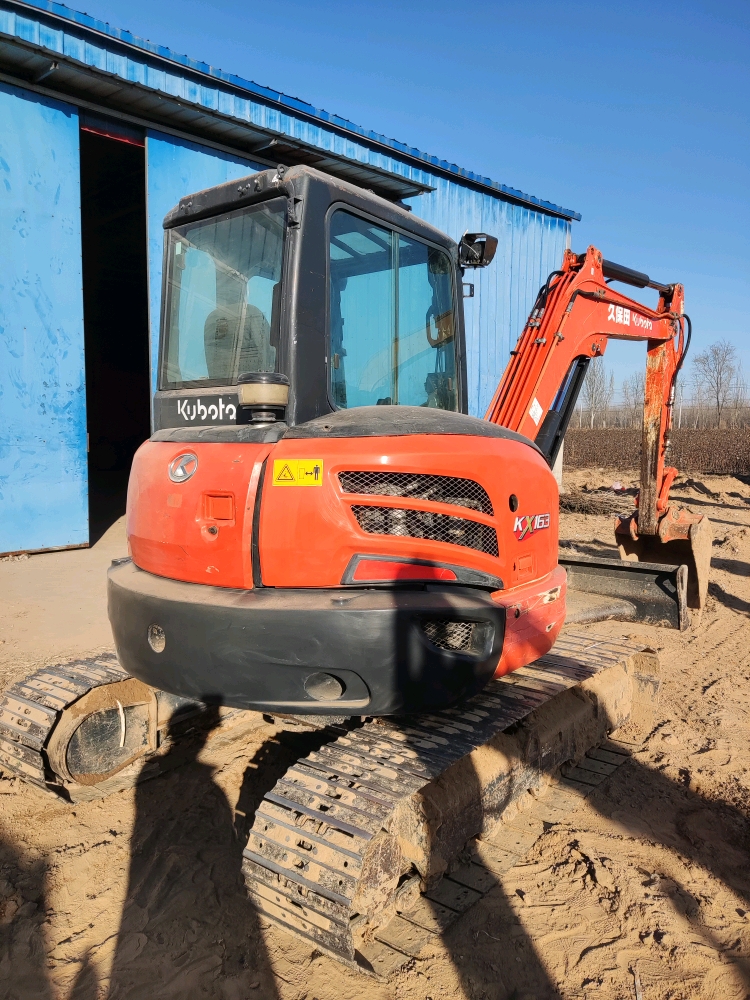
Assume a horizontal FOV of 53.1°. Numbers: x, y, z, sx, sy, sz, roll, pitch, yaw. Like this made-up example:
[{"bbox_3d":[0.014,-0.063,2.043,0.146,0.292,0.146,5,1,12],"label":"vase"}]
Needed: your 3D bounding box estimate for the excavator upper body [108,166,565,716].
[{"bbox_3d":[-0.140,-0.345,3.284,1.850,1.950,1.950,4,6,38],"label":"excavator upper body"}]

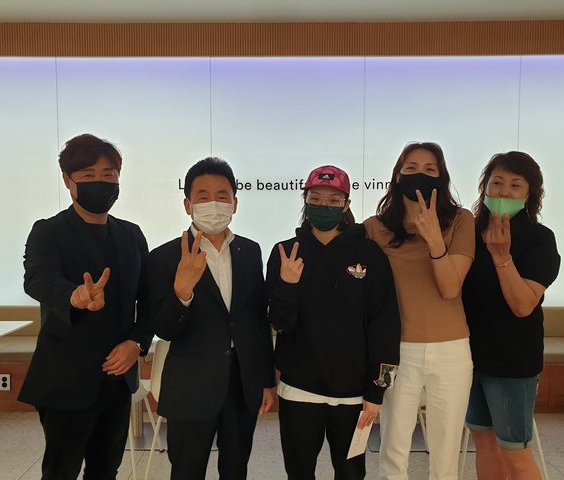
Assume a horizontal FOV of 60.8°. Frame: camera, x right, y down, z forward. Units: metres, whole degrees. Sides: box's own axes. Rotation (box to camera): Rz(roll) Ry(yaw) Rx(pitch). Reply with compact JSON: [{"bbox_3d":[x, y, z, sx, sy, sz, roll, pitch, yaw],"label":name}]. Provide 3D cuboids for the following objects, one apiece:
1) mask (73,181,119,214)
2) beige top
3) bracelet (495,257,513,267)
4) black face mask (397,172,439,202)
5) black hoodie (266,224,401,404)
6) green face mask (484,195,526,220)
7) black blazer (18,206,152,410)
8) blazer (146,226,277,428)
[{"bbox_3d":[-0.613,-0.140,1.580,0.145,0.115,0.090,-2,4,-30],"label":"mask"},{"bbox_3d":[0.503,0.130,1.760,0.410,0.480,0.250,2,4,24],"label":"beige top"},{"bbox_3d":[0.714,0.068,1.550,0.062,0.022,0.050,-16,16,25],"label":"bracelet"},{"bbox_3d":[0.475,-0.180,1.660,0.145,0.105,0.085,5,5,17],"label":"black face mask"},{"bbox_3d":[0.182,0.256,1.700,0.470,0.620,0.310,1,4,10],"label":"black hoodie"},{"bbox_3d":[0.785,-0.114,1.680,0.145,0.095,0.085,9,8,34],"label":"green face mask"},{"bbox_3d":[-0.655,0.224,1.620,0.480,0.680,0.380,-2,4,-24],"label":"black blazer"},{"bbox_3d":[-0.239,0.292,1.680,0.460,0.670,0.340,-1,4,-20],"label":"blazer"}]

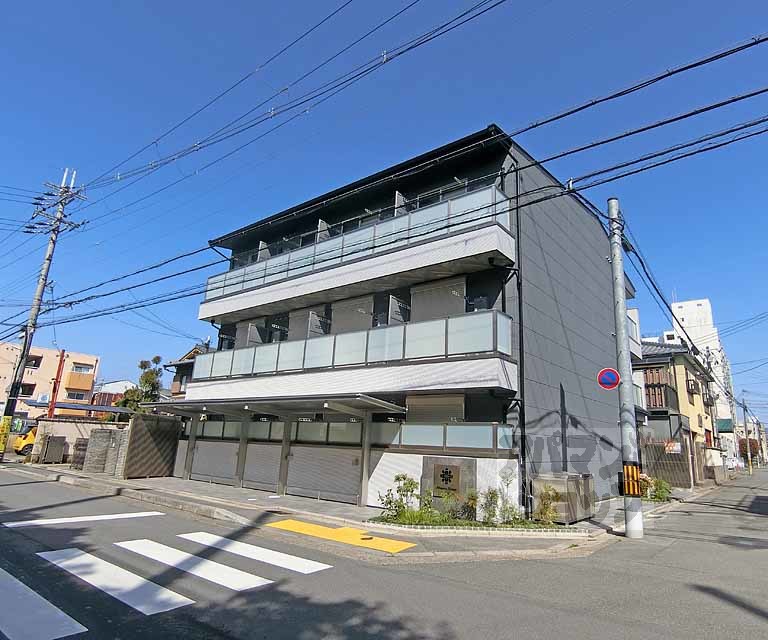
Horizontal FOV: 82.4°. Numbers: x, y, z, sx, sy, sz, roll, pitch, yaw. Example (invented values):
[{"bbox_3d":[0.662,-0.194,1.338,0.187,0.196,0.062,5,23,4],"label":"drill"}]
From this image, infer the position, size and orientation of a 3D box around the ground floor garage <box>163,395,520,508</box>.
[{"bbox_3d":[-2.459,3.802,13.030,12.900,2.650,2.600,-9,-19,35],"label":"ground floor garage"}]

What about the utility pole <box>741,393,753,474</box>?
[{"bbox_3d":[35.373,10.928,42.727,0.300,7.900,0.300,-9,-19,35],"label":"utility pole"}]

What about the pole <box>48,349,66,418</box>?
[{"bbox_3d":[-16.369,4.173,21.761,0.270,5.600,0.270,-9,-19,35],"label":"pole"}]

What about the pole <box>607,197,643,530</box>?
[{"bbox_3d":[5.113,0.655,9.384,0.300,7.310,0.300,-8,-20,40],"label":"pole"}]

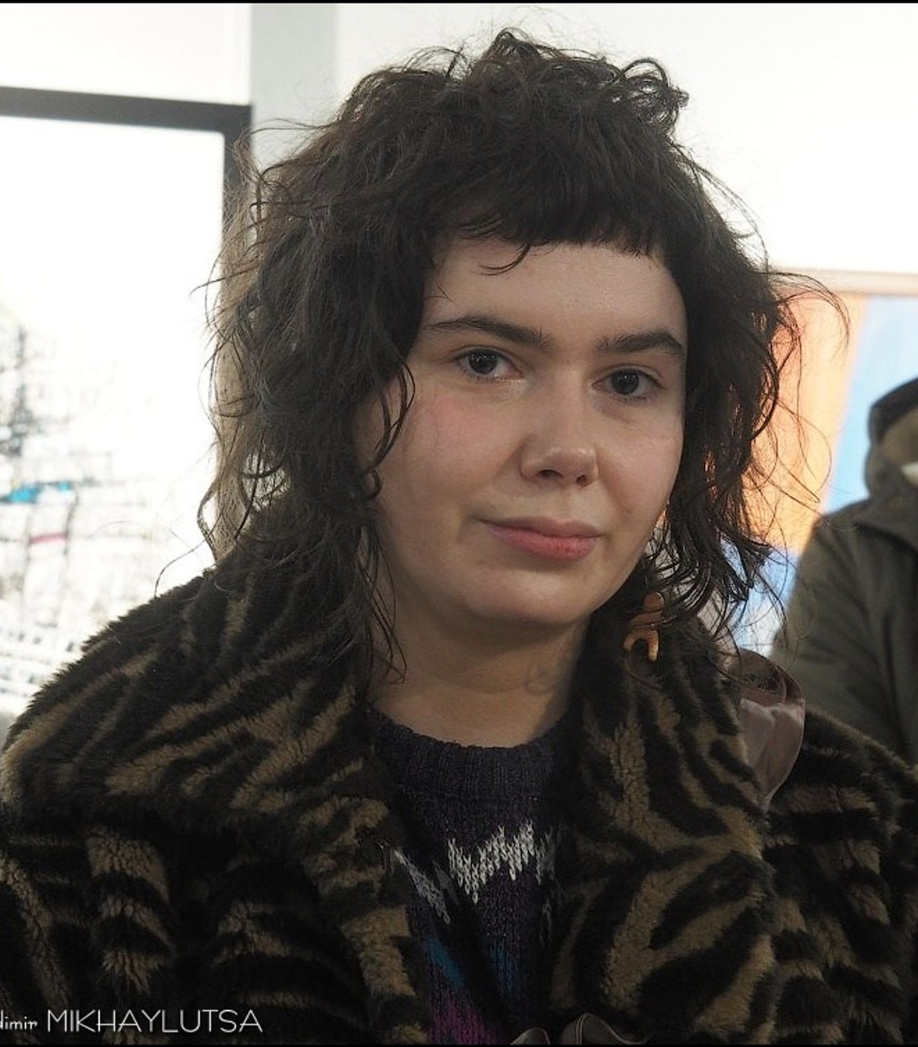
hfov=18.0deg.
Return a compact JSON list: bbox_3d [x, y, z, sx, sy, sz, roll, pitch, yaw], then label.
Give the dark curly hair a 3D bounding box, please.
[{"bbox_3d":[0.021,-0.073,1.255,0.255,0.280,0.240,5,0,-20],"label":"dark curly hair"}]

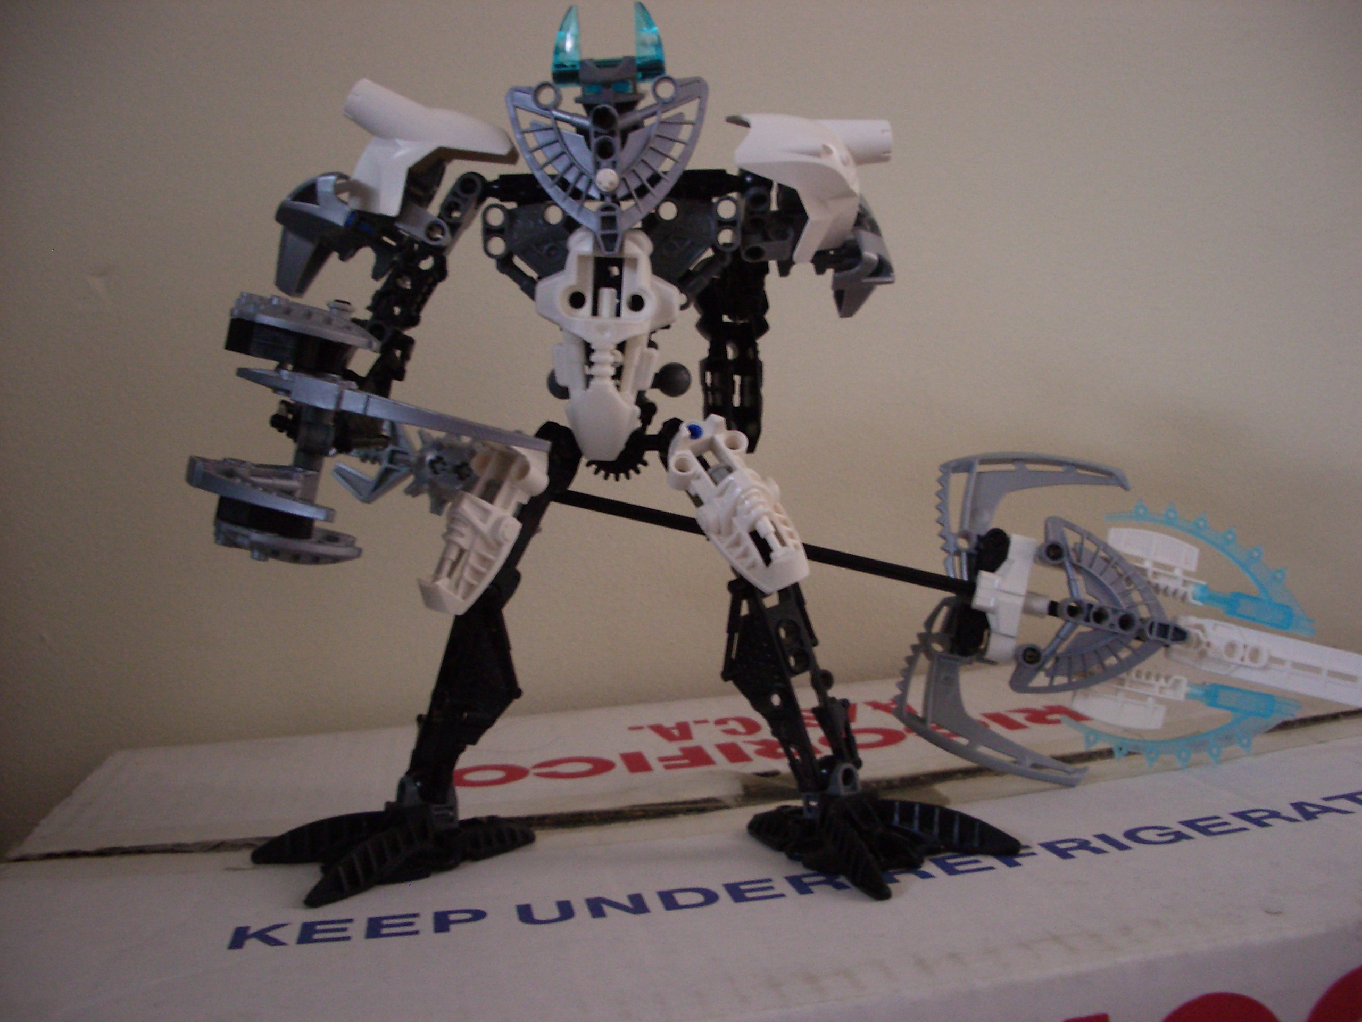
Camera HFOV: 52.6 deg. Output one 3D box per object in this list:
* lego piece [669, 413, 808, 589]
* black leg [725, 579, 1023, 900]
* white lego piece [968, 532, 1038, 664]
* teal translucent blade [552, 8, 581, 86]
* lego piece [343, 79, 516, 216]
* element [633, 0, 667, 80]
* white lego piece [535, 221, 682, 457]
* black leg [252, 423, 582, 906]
[{"bbox_3d":[0.014,-0.001,0.363,0.025,0.048,0.019,-28,-7,-17],"label":"lego piece"},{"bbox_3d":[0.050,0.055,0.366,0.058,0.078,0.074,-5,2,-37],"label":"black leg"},{"bbox_3d":[0.090,0.024,0.384,0.017,0.035,0.012,10,0,-3],"label":"white lego piece"},{"bbox_3d":[-0.031,-0.124,0.368,0.008,0.021,0.009,-3,2,0],"label":"teal translucent blade"},{"bbox_3d":[-0.065,-0.095,0.362,0.045,0.032,0.028,15,2,6],"label":"lego piece"},{"bbox_3d":[-0.008,-0.125,0.368,0.008,0.021,0.009,-3,2,0],"label":"element"},{"bbox_3d":[-0.019,-0.043,0.366,0.037,0.060,0.020,1,2,3],"label":"white lego piece"},{"bbox_3d":[-0.072,0.035,0.377,0.088,0.124,0.060,-5,2,-37],"label":"black leg"}]

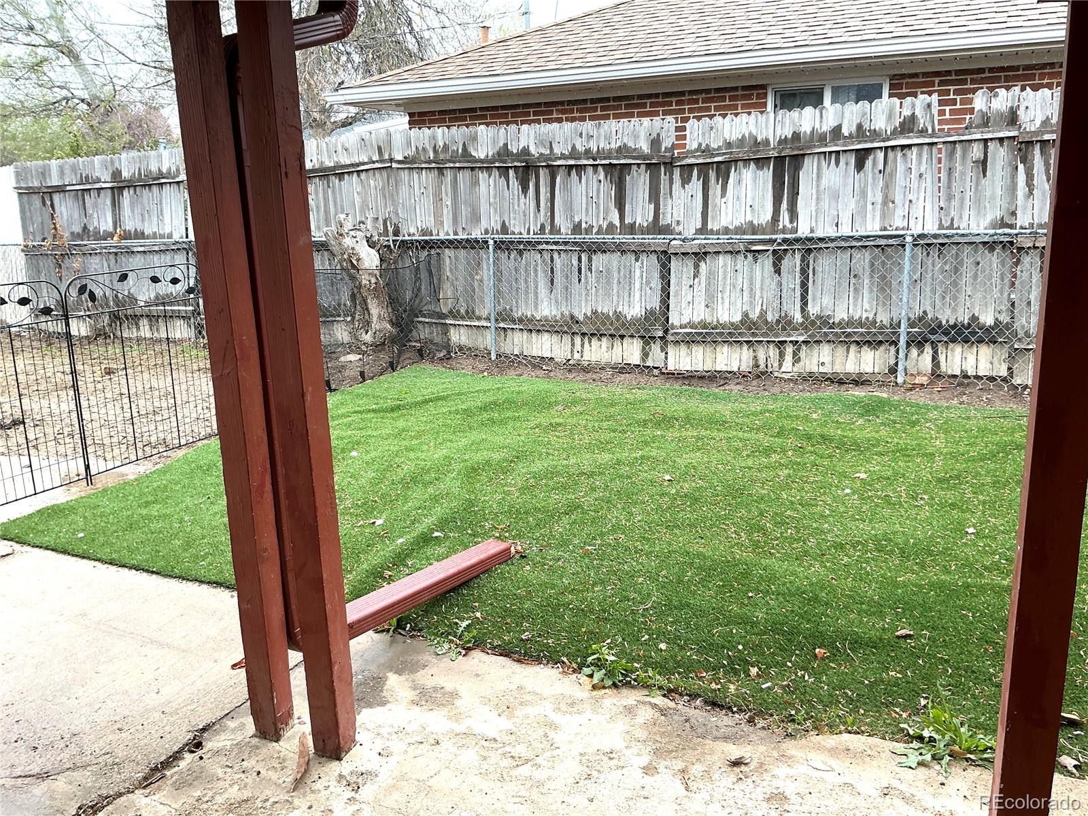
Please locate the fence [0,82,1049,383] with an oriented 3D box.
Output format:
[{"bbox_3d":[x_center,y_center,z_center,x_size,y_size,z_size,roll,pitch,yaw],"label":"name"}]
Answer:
[{"bbox_3d":[-1.208,-1.393,7.597,9.900,1.880,0.150,4,13,24],"label":"fence"}]

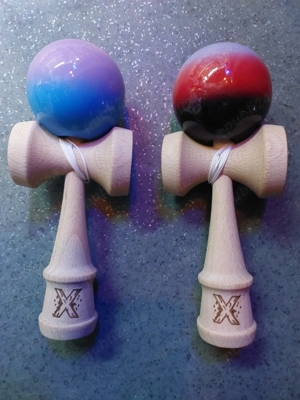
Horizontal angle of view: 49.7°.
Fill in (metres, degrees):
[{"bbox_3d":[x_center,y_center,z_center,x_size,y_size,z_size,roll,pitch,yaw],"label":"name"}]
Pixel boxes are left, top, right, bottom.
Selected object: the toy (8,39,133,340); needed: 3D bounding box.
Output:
[{"bbox_3d":[-0.048,-0.006,0.204,0.070,0.060,0.181,3,94,-8],"label":"toy"}]

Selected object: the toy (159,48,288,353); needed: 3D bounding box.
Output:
[{"bbox_3d":[0.046,-0.003,0.202,0.070,0.060,0.181,-1,94,12],"label":"toy"}]

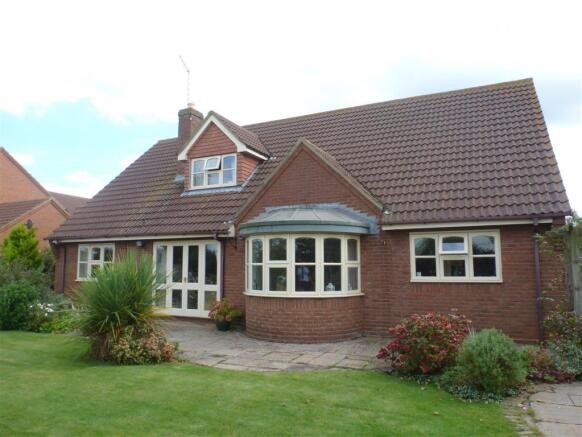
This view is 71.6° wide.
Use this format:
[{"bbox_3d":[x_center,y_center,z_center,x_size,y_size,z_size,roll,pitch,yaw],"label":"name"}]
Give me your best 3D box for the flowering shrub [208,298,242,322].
[{"bbox_3d":[-1.590,2.219,9.855,0.820,0.560,0.780,0,-7,0],"label":"flowering shrub"}]

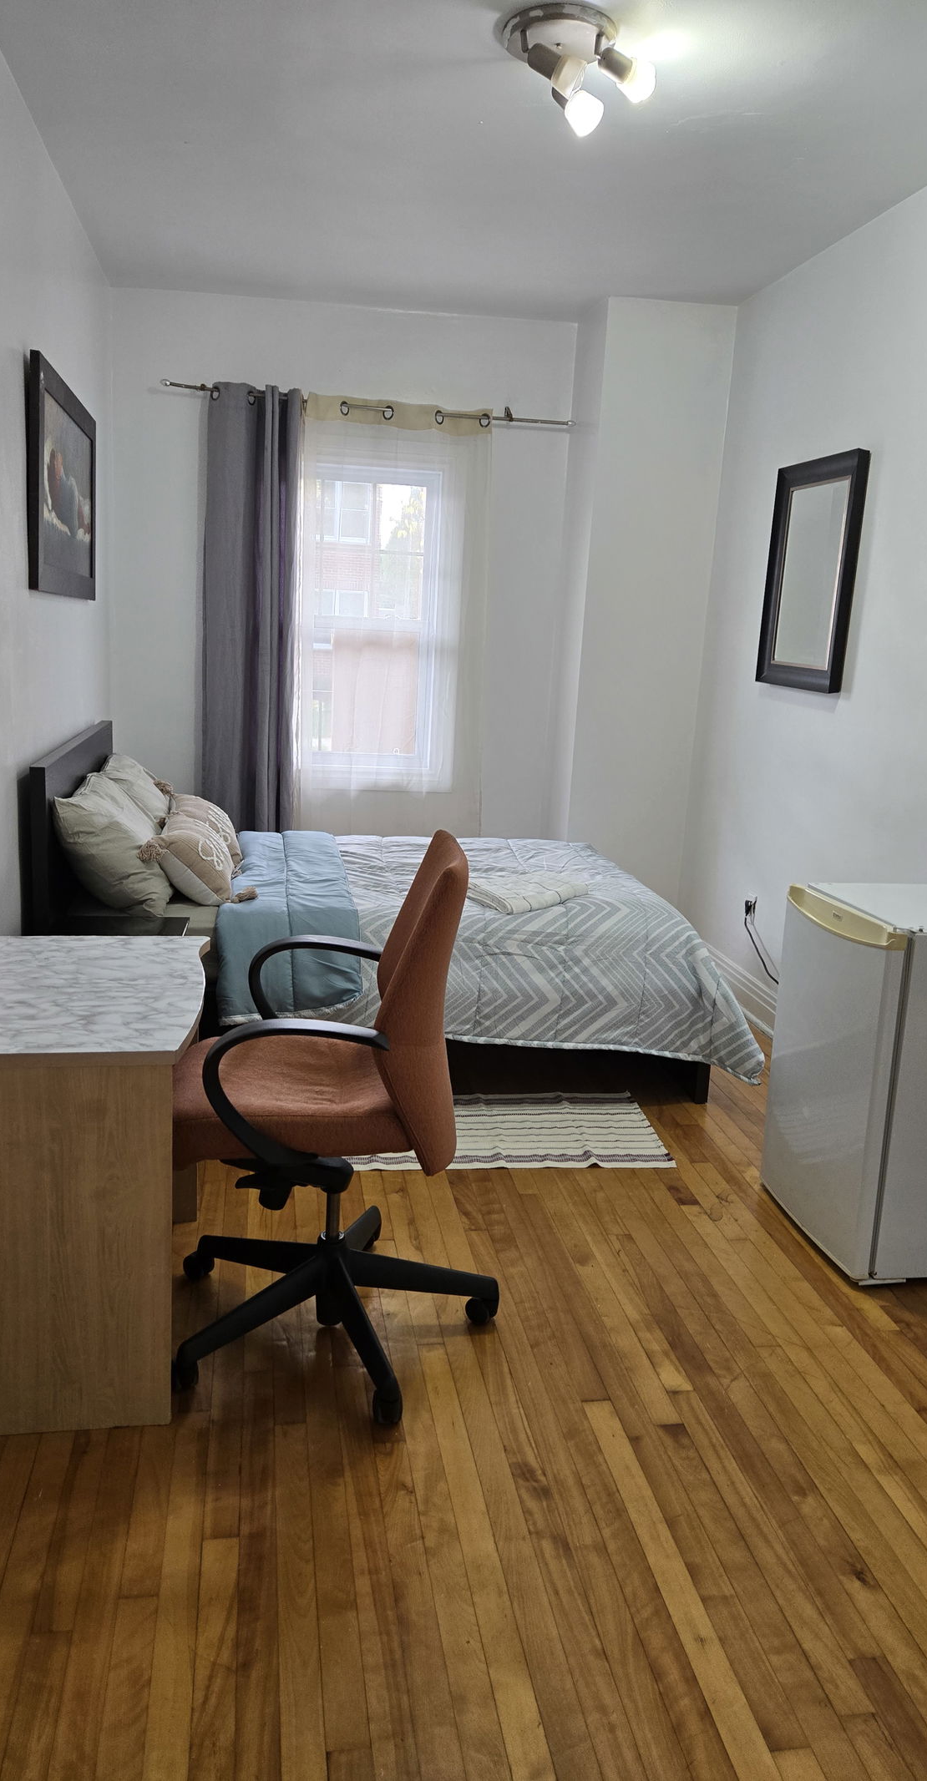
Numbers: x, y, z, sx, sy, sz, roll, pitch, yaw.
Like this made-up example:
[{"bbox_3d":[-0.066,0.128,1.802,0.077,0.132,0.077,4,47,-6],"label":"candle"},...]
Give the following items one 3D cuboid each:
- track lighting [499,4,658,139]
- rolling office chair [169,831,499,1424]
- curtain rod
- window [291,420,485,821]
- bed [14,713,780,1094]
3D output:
[{"bbox_3d":[0.244,-1.884,2.739,0.306,0.171,0.264,1,12,-10],"label":"track lighting"},{"bbox_3d":[-0.256,0.399,2.404,0.677,1.047,0.684,2,12,-5],"label":"rolling office chair"},{"bbox_3d":[-0.393,-2.146,5.213,1.803,0.064,0.093,2,12,-10],"label":"curtain rod"},{"bbox_3d":[-0.353,-1.071,5.450,0.905,2.223,0.086,1,12,-10],"label":"window"},{"bbox_3d":[-0.310,-0.004,4.347,2.180,1.026,1.796,1,12,-10],"label":"bed"}]

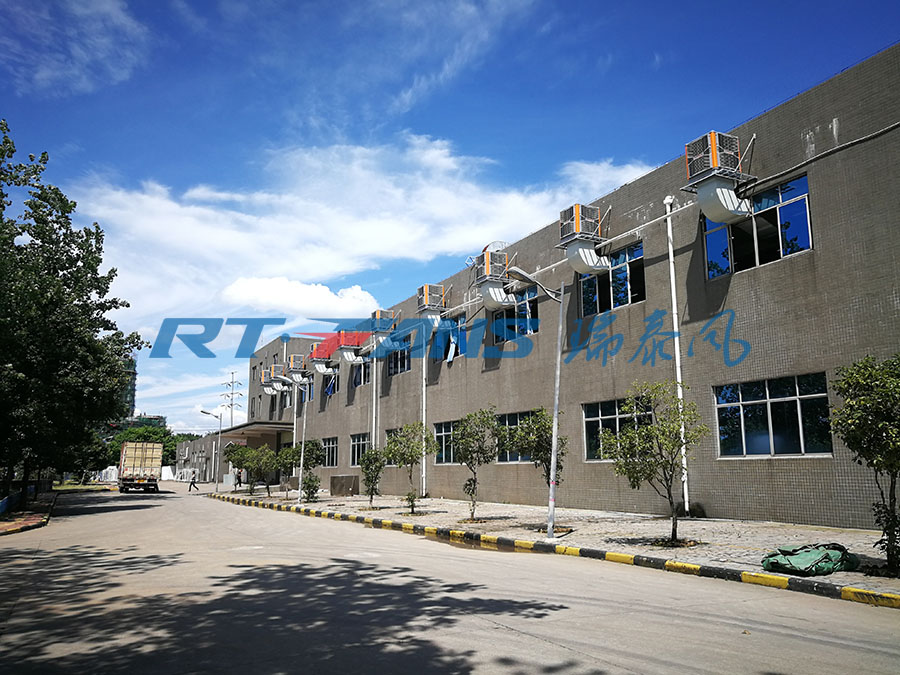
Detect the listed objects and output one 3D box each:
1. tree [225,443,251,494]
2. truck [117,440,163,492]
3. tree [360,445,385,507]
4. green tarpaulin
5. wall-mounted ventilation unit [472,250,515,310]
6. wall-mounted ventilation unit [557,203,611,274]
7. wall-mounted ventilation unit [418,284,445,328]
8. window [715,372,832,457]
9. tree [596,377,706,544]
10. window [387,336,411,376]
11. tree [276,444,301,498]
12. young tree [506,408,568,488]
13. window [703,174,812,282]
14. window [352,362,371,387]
[{"bbox_3d":[-15.256,9.487,50.398,1.768,3.264,1.768,6,-12,-27],"label":"tree"},{"bbox_3d":[-23.732,9.898,53.773,2.500,3.600,9.000,5,-12,-26],"label":"truck"},{"bbox_3d":[-2.978,5.435,27.247,1.007,2.226,1.007,1,-11,-6],"label":"tree"},{"bbox_3d":[5.168,3.162,10.064,1.320,0.300,0.850,-5,-12,26],"label":"green tarpaulin"},{"bbox_3d":[2.115,-2.393,31.551,1.877,2.394,1.292,6,-12,-27],"label":"wall-mounted ventilation unit"},{"bbox_3d":[4.794,-3.407,25.415,1.468,2.382,1.454,6,-12,-27],"label":"wall-mounted ventilation unit"},{"bbox_3d":[-0.819,-1.490,37.160,1.478,2.251,1.142,5,-12,-27],"label":"wall-mounted ventilation unit"},{"bbox_3d":[8.521,2.173,18.736,0.150,2.050,3.504,6,-12,-27],"label":"window"},{"bbox_3d":[4.155,2.500,14.302,2.172,3.178,2.063,-3,-11,17],"label":"tree"},{"bbox_3d":[-3.135,1.207,42.843,0.150,2.150,3.595,5,-12,-27],"label":"window"},{"bbox_3d":[-8.478,7.088,37.121,1.292,2.924,1.292,6,-12,-27],"label":"tree"},{"bbox_3d":[2.166,3.238,17.430,1.469,2.992,1.469,0,-11,0],"label":"young tree"},{"bbox_3d":[8.534,-2.983,19.687,0.150,2.064,3.504,6,-12,-27],"label":"window"},{"bbox_3d":[-5.922,2.223,47.037,0.150,1.981,3.504,6,-12,-27],"label":"window"}]

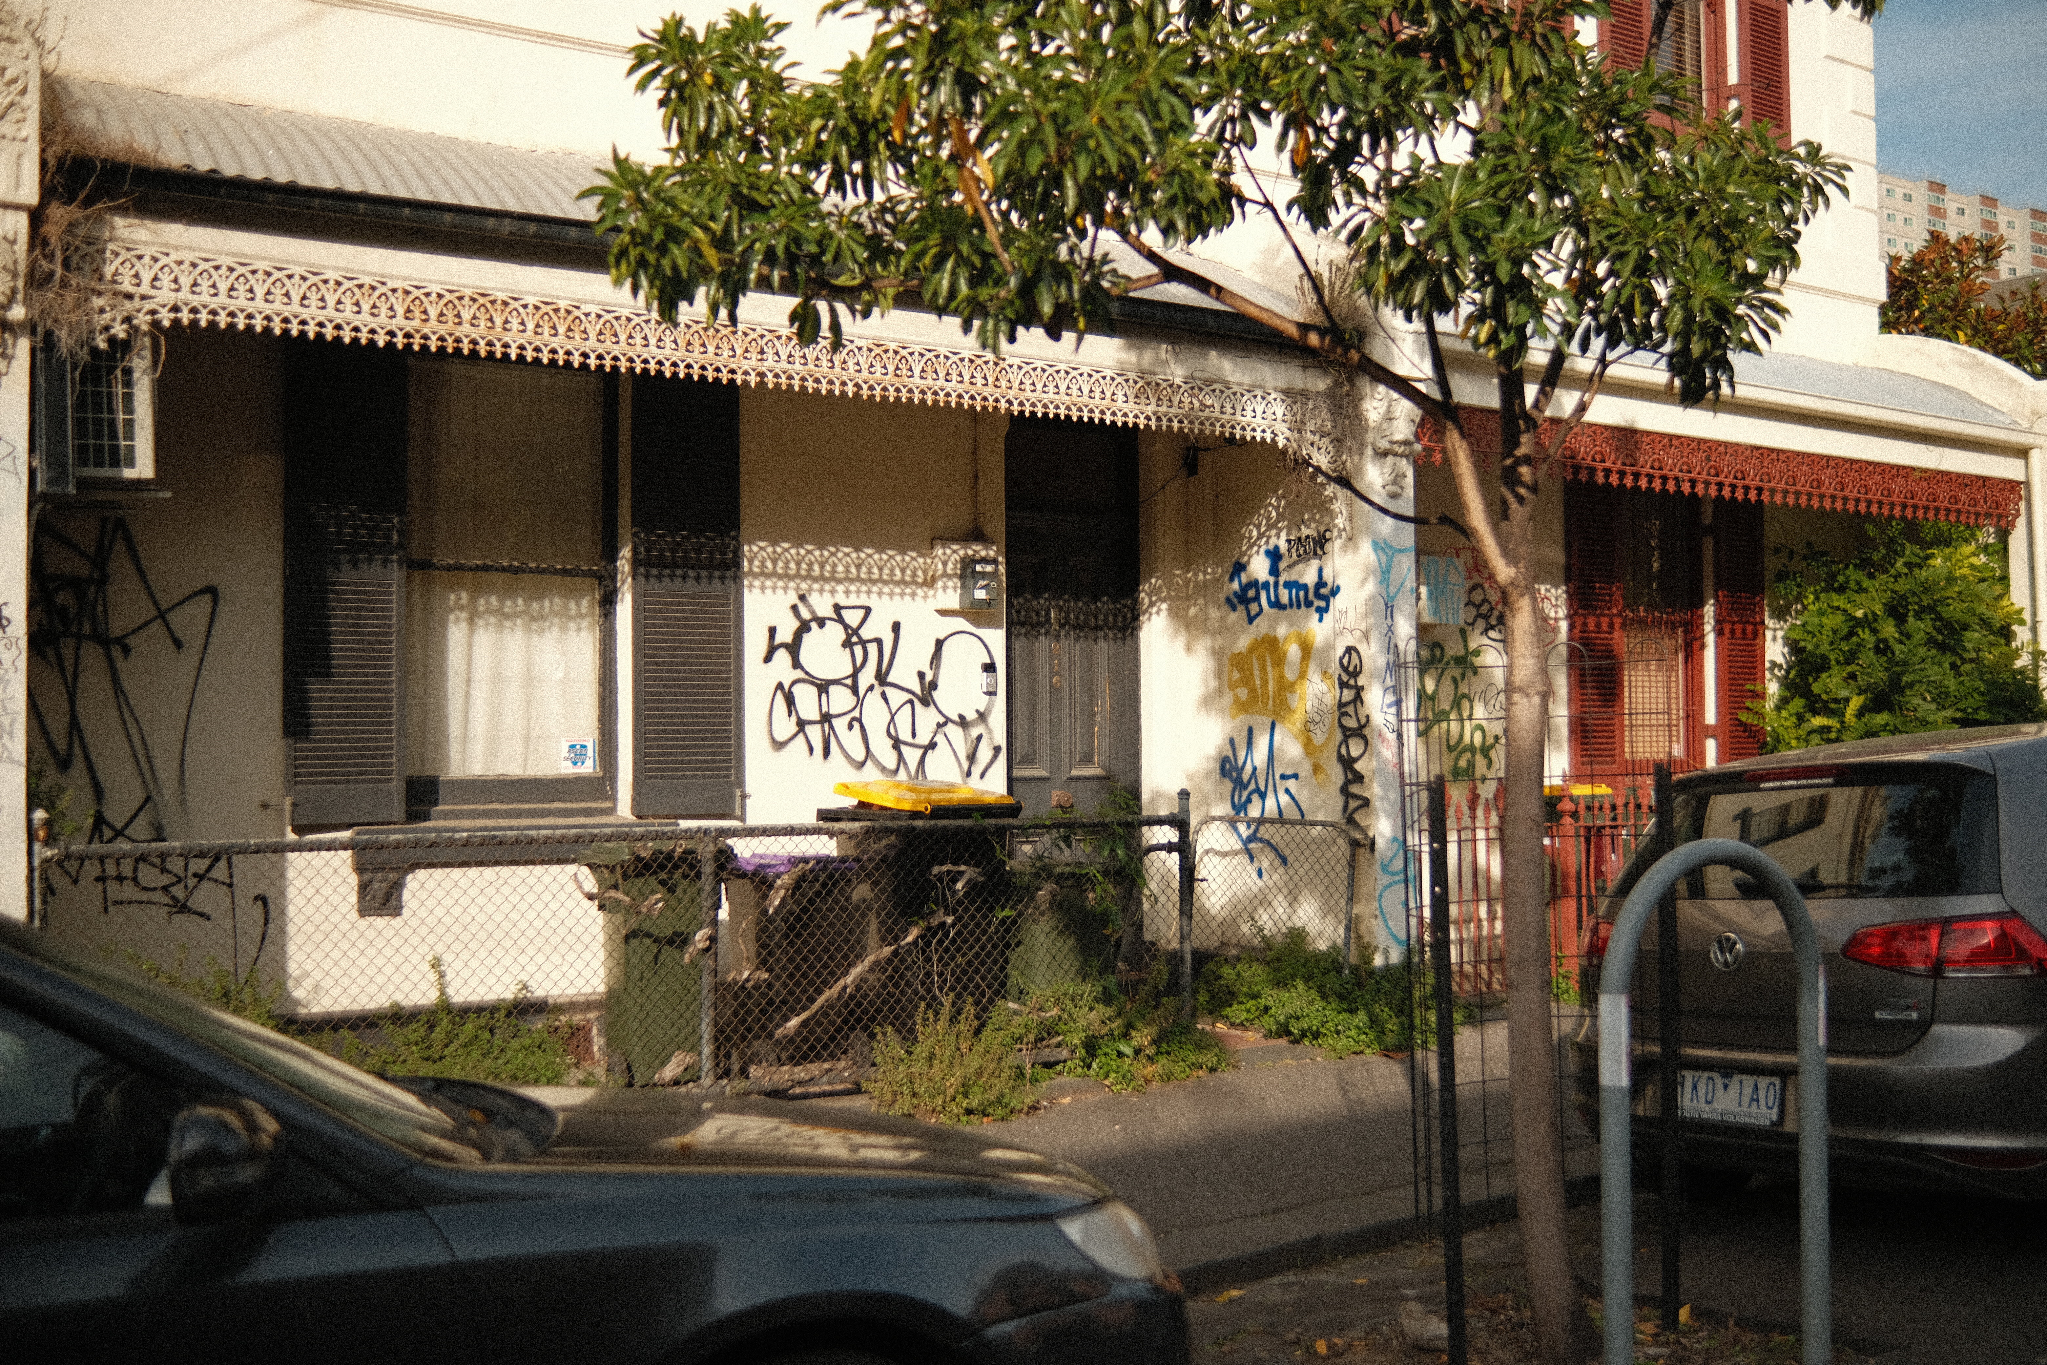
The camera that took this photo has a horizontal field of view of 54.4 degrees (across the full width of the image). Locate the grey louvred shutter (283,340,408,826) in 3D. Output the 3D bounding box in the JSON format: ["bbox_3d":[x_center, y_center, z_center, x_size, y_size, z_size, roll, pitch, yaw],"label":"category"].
[{"bbox_3d":[-2.611,-0.423,7.683,0.462,1.930,0.050,1,-2,-35],"label":"grey louvred shutter"}]

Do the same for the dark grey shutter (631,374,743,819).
[{"bbox_3d":[-1.422,-0.404,8.442,0.493,1.944,0.050,1,-2,-32],"label":"dark grey shutter"}]

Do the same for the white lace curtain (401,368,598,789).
[{"bbox_3d":[-2.155,-0.478,8.285,0.889,1.804,0.080,1,-2,-32],"label":"white lace curtain"}]

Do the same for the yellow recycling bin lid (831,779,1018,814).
[{"bbox_3d":[-0.423,0.485,8.569,0.550,0.080,0.650,1,5,-45],"label":"yellow recycling bin lid"}]

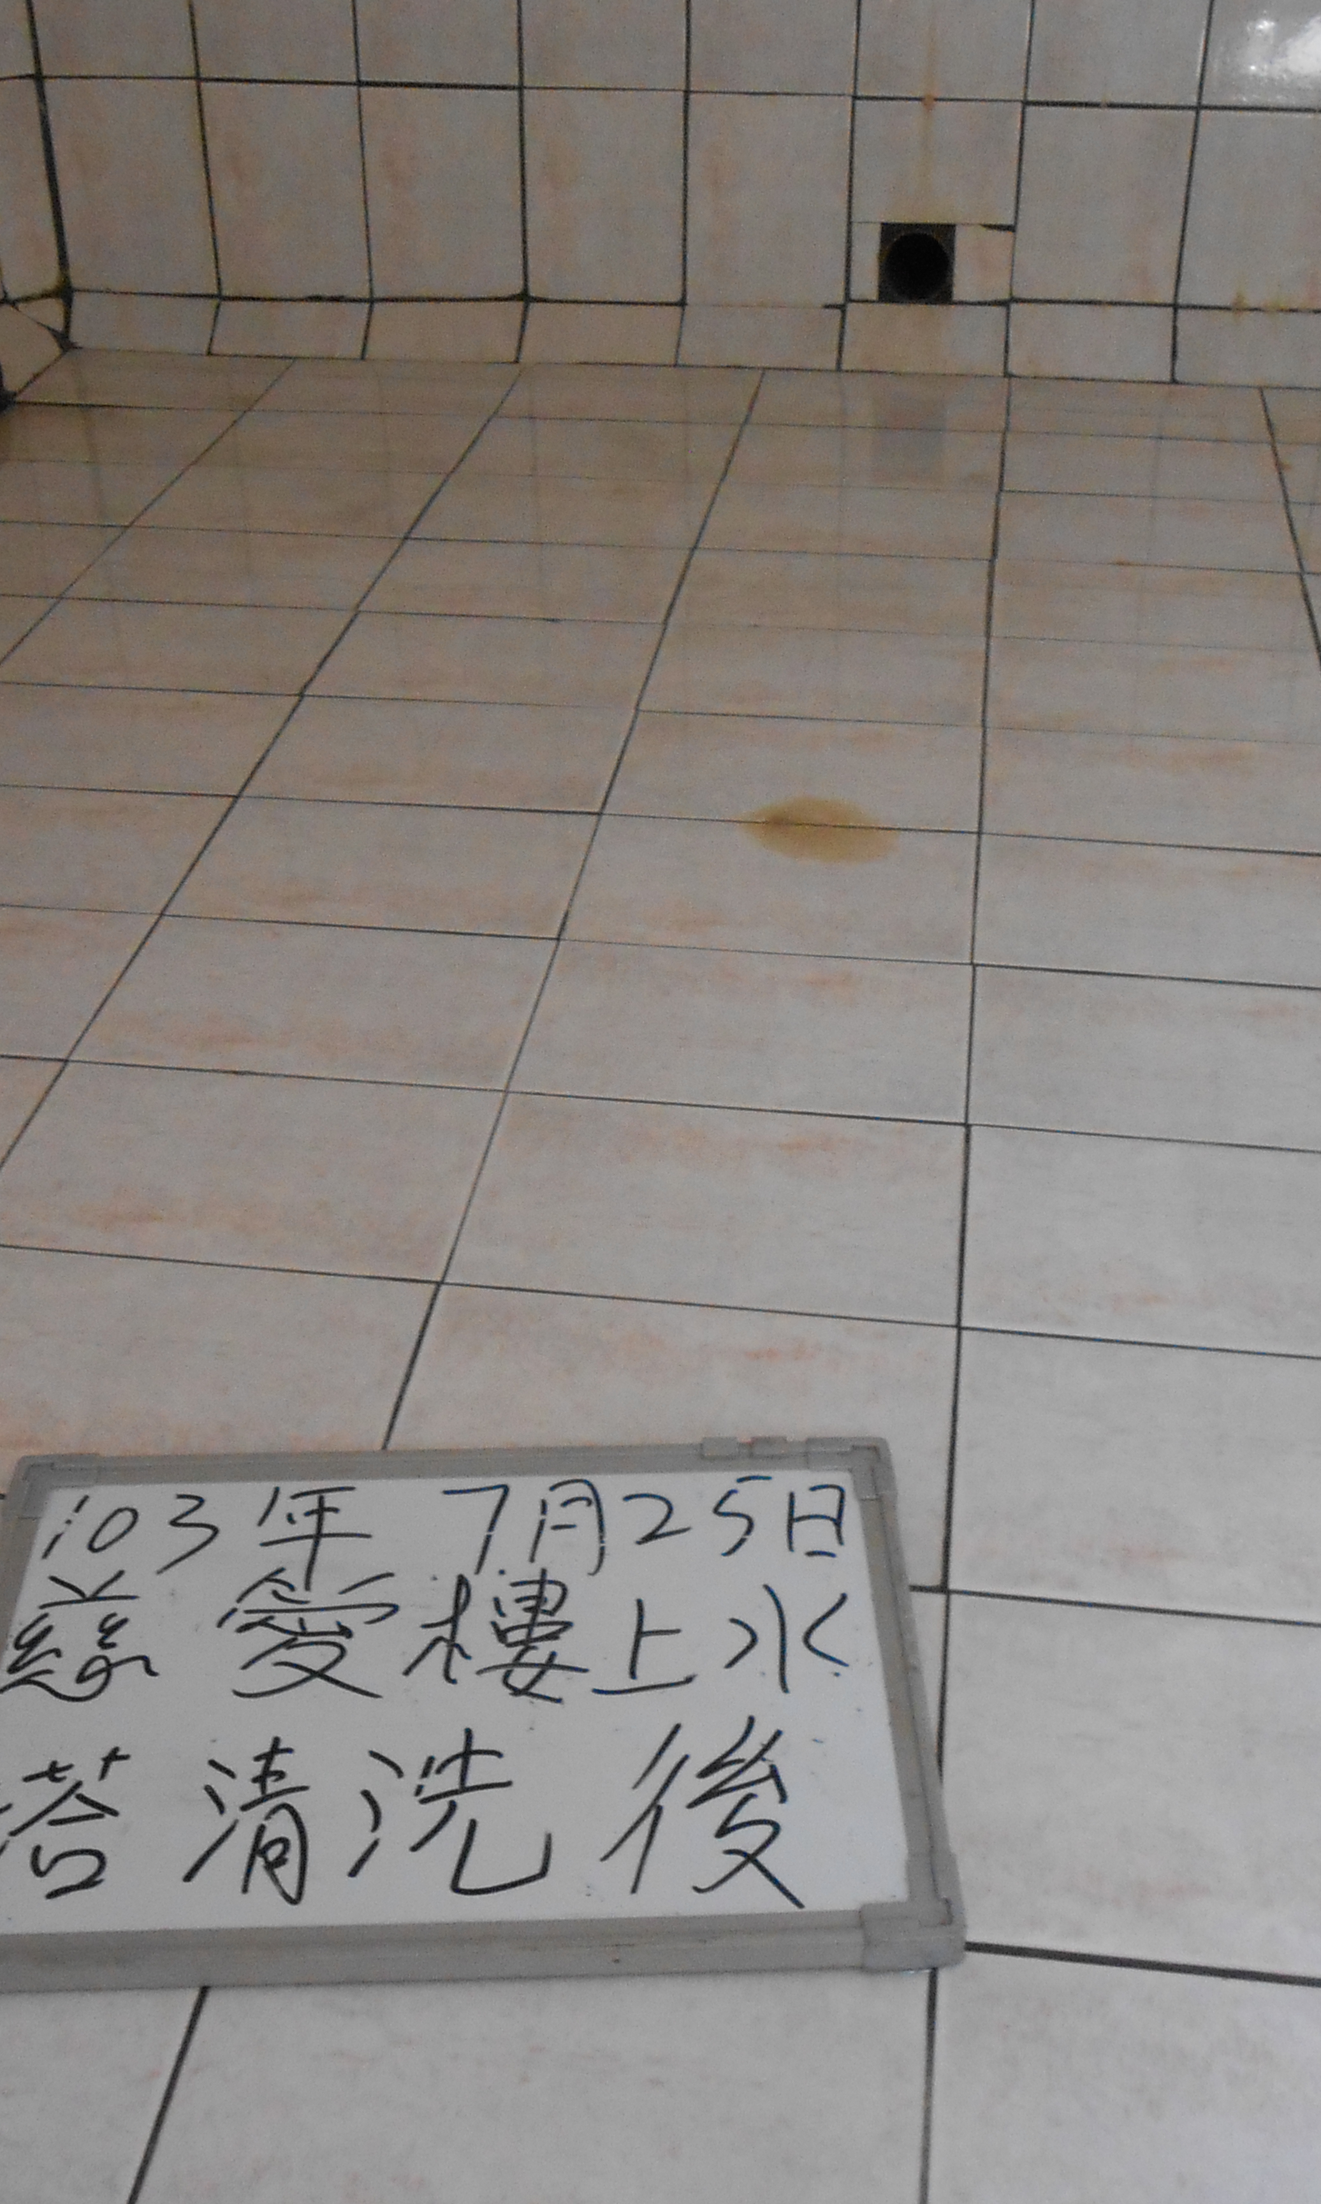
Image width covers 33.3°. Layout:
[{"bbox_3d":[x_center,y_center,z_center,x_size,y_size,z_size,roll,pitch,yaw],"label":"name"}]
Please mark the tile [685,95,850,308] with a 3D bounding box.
[{"bbox_3d":[0.134,-1.105,2.714,0.200,0.244,0.010,4,35,6],"label":"tile"}]

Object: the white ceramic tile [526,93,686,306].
[{"bbox_3d":[-0.068,-1.120,2.735,0.200,0.245,0.010,4,35,7],"label":"white ceramic tile"}]

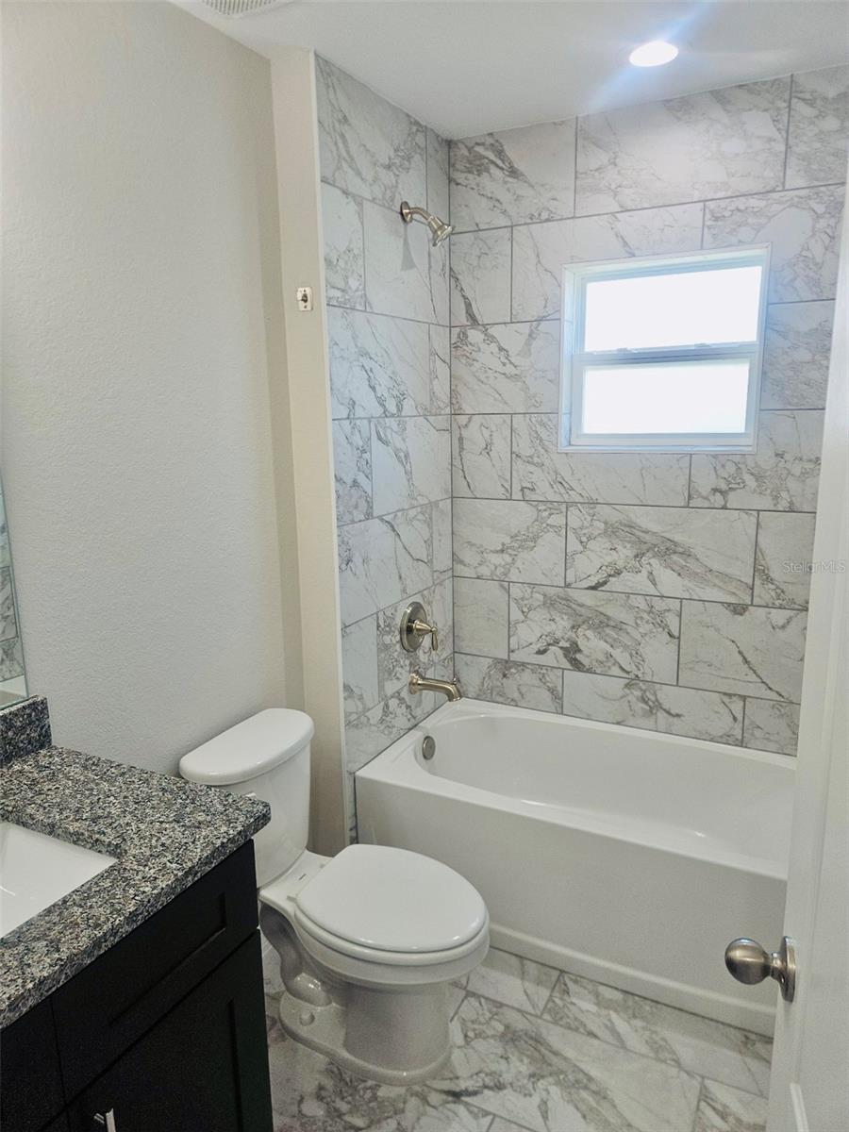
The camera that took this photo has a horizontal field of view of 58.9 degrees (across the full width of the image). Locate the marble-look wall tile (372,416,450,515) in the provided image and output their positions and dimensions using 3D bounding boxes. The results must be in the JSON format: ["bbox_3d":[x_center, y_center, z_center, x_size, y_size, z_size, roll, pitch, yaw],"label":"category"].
[{"bbox_3d":[-0.033,-0.355,2.563,0.010,0.305,0.561,5,14,28],"label":"marble-look wall tile"}]

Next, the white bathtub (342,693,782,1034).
[{"bbox_3d":[0.616,0.859,2.369,1.515,0.438,0.745,5,14,28],"label":"white bathtub"}]

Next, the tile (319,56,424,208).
[{"bbox_3d":[-0.137,-1.220,2.214,0.010,0.298,0.596,5,14,28],"label":"tile"}]

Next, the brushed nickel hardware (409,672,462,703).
[{"bbox_3d":[0.040,0.427,2.620,0.192,0.088,0.066,5,14,27],"label":"brushed nickel hardware"}]

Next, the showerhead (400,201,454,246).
[{"bbox_3d":[0.015,-1.065,2.341,0.166,0.146,0.081,5,14,28],"label":"showerhead"}]

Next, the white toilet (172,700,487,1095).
[{"bbox_3d":[-0.188,0.829,1.900,0.755,0.725,0.420,5,14,28],"label":"white toilet"}]

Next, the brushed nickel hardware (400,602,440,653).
[{"bbox_3d":[0.005,0.219,2.616,0.105,0.178,0.178,5,14,28],"label":"brushed nickel hardware"}]

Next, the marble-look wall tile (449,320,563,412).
[{"bbox_3d":[0.282,-0.695,2.650,0.406,0.305,0.010,5,14,27],"label":"marble-look wall tile"}]

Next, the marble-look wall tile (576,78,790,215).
[{"bbox_3d":[0.758,-1.248,2.270,0.613,0.297,0.010,5,14,27],"label":"marble-look wall tile"}]

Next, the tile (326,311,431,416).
[{"bbox_3d":[-0.125,-0.615,2.319,0.010,0.302,0.590,5,14,28],"label":"tile"}]

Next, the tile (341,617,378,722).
[{"bbox_3d":[-0.200,0.318,2.343,0.010,0.302,0.197,5,14,28],"label":"tile"}]

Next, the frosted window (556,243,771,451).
[{"bbox_3d":[0.764,-0.679,2.447,0.630,0.612,0.100,5,14,27],"label":"frosted window"}]

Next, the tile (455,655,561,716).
[{"bbox_3d":[0.320,0.448,2.888,0.443,0.176,0.010,5,14,27],"label":"tile"}]

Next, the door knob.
[{"bbox_3d":[0.389,0.458,0.866,0.069,0.067,0.067,3,13,16],"label":"door knob"}]

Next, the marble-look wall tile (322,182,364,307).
[{"bbox_3d":[-0.226,-0.884,2.106,0.010,0.305,0.197,5,14,28],"label":"marble-look wall tile"}]

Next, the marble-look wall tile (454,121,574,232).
[{"bbox_3d":[0.287,-1.292,2.512,0.443,0.297,0.010,5,14,27],"label":"marble-look wall tile"}]

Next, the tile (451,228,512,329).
[{"bbox_3d":[0.197,-0.995,2.605,0.226,0.302,0.010,5,14,28],"label":"tile"}]

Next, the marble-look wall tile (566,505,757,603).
[{"bbox_3d":[0.772,-0.048,2.505,0.609,0.302,0.010,5,14,28],"label":"marble-look wall tile"}]

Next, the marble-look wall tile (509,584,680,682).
[{"bbox_3d":[0.596,0.235,2.694,0.613,0.305,0.010,5,14,27],"label":"marble-look wall tile"}]

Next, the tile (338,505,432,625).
[{"bbox_3d":[-0.114,-0.019,2.471,0.010,0.305,0.593,5,14,28],"label":"tile"}]

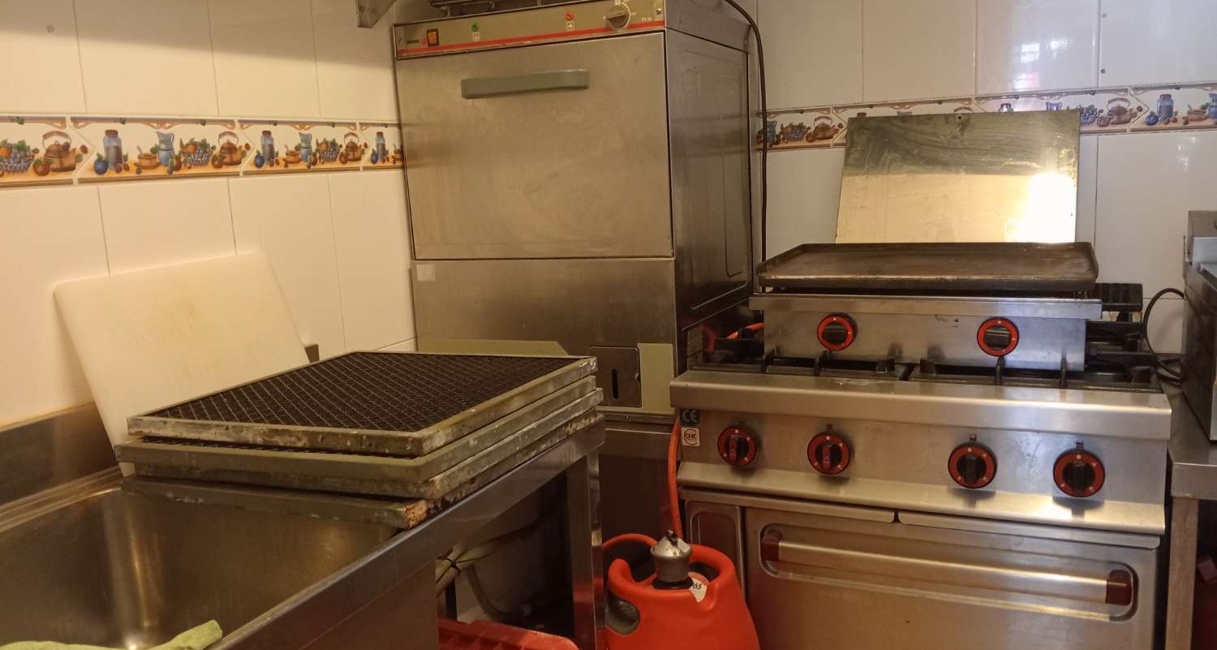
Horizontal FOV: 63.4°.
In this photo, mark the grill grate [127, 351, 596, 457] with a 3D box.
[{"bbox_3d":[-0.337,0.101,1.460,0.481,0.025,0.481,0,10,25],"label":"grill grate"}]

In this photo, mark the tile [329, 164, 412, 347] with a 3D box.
[{"bbox_3d":[-0.475,-0.132,2.020,0.010,0.361,0.252,2,10,24],"label":"tile"}]

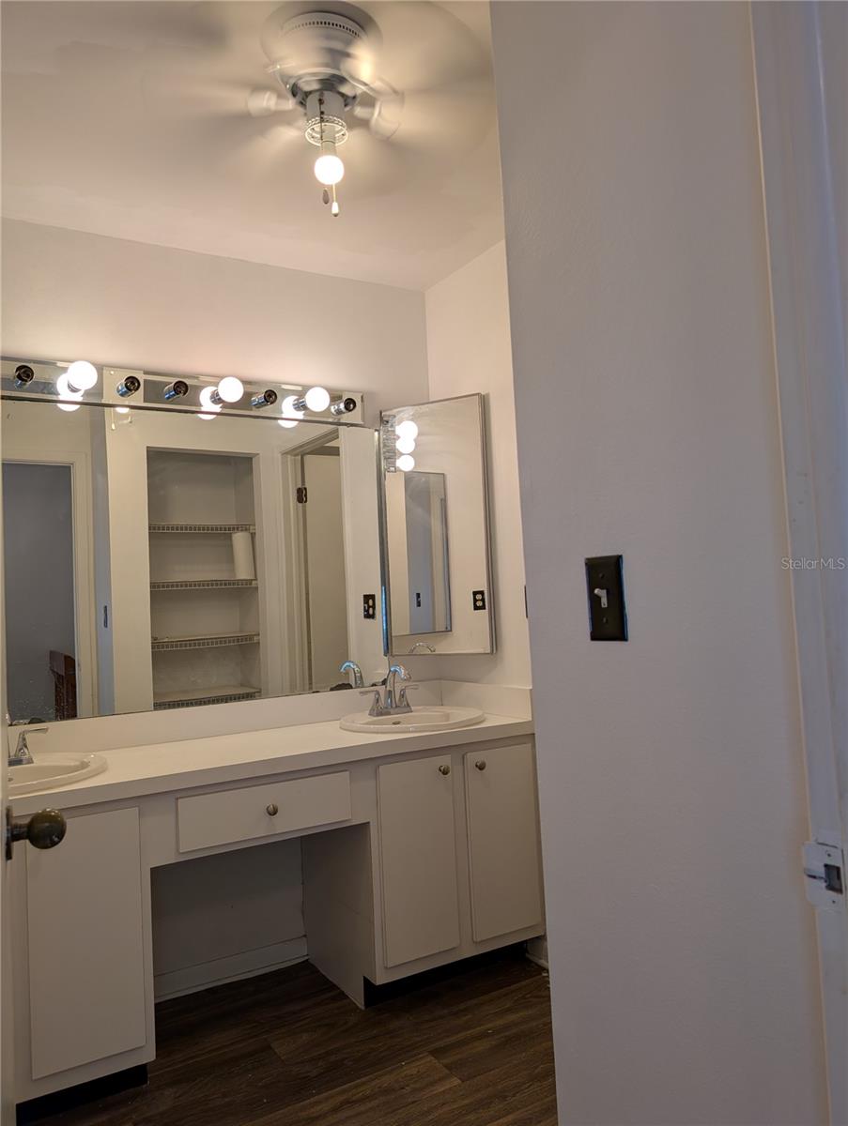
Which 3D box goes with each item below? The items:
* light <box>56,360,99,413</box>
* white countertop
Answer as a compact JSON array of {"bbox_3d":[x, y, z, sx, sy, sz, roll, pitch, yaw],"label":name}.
[{"bbox_3d":[-1.042,-0.565,2.377,0.085,0.085,0.135,-1,-4,-30],"label":"light"},{"bbox_3d":[-0.559,0.581,2.371,1.800,0.045,0.545,-1,-4,-30],"label":"white countertop"}]

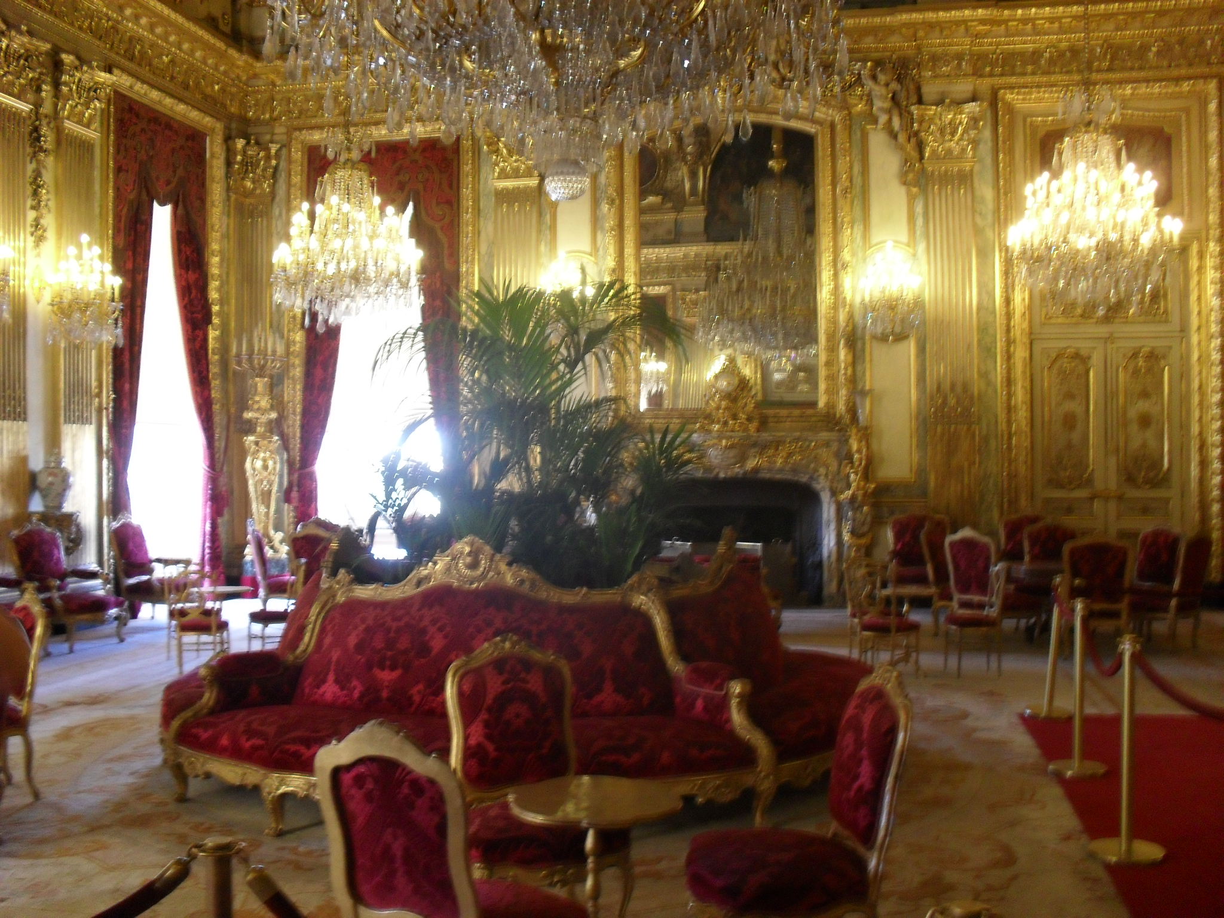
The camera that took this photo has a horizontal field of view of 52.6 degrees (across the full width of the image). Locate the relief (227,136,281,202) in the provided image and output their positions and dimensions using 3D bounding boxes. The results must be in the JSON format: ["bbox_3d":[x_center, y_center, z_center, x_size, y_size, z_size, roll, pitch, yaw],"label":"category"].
[{"bbox_3d":[-4.709,-3.826,16.315,0.740,0.800,0.300,-1,-1,9],"label":"relief"}]

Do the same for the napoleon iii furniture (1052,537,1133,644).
[{"bbox_3d":[4.239,1.183,10.925,0.640,1.070,0.680,-1,-1,18],"label":"napoleon iii furniture"}]

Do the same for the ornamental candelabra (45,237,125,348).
[{"bbox_3d":[-5.534,-1.777,12.994,0.774,1.182,0.815,-1,-1,13],"label":"ornamental candelabra"}]

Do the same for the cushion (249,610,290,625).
[{"bbox_3d":[-2.899,1.356,10.600,0.420,0.090,0.420,0,-1,-3],"label":"cushion"}]

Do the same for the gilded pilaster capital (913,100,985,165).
[{"bbox_3d":[4.076,-3.950,14.924,0.840,0.760,0.300,-1,-1,9],"label":"gilded pilaster capital"}]

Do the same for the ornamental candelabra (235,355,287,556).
[{"bbox_3d":[-4.739,-0.071,16.713,0.713,2.853,0.652,-1,-1,9],"label":"ornamental candelabra"}]

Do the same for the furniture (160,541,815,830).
[{"bbox_3d":[-0.757,1.052,5.970,3.000,1.310,1.240,-1,-1,11],"label":"furniture"}]

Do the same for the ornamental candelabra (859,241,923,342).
[{"bbox_3d":[3.355,-2.014,14.898,0.750,1.200,0.500,-1,-1,9],"label":"ornamental candelabra"}]

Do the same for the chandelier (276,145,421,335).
[{"bbox_3d":[-2.939,-2.509,13.758,1.681,2.140,1.681,-1,-1,12],"label":"chandelier"}]

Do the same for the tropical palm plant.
[{"bbox_3d":[-0.459,-0.072,7.439,1.900,1.920,1.700,-1,-1,12],"label":"tropical palm plant"}]

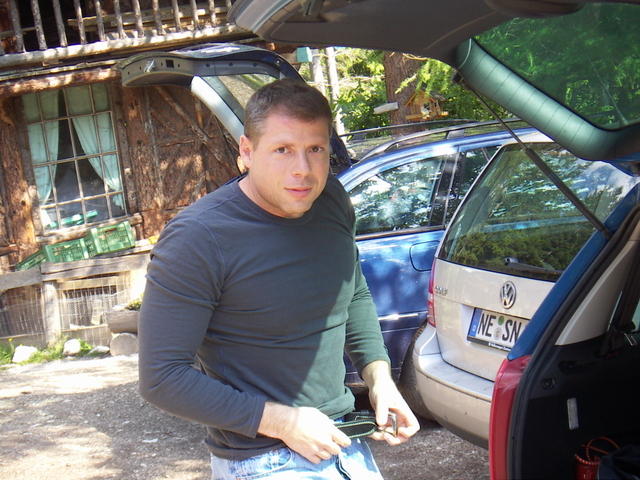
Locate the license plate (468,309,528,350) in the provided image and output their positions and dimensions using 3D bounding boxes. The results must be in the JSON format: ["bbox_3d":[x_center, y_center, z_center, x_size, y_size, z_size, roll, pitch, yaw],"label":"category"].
[{"bbox_3d":[0.687,0.333,5.078,0.020,0.122,0.525,16,-2,-28],"label":"license plate"}]

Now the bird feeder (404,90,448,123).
[{"bbox_3d":[0.972,-1.219,13.000,0.310,0.285,0.290,0,8,28],"label":"bird feeder"}]

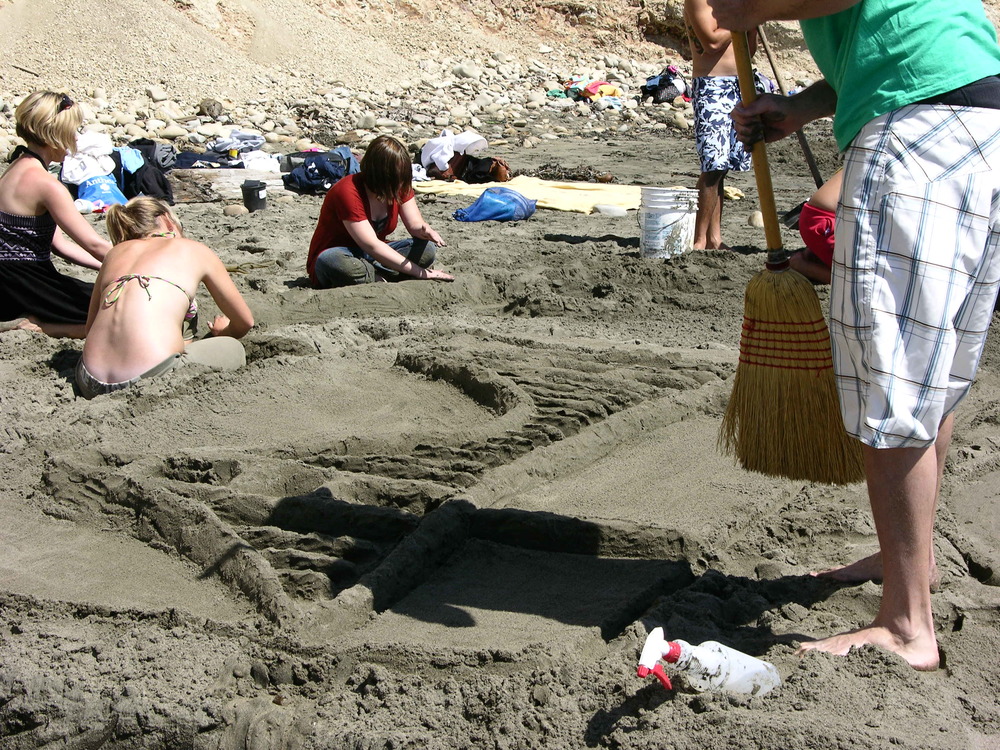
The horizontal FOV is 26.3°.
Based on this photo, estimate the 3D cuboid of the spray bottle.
[{"bbox_3d":[0.389,0.548,3.950,0.262,0.112,0.092,21,-6,-18],"label":"spray bottle"}]

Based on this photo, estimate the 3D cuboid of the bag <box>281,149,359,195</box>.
[{"bbox_3d":[-1.237,-1.405,14.730,0.520,0.300,0.360,1,10,0],"label":"bag"}]

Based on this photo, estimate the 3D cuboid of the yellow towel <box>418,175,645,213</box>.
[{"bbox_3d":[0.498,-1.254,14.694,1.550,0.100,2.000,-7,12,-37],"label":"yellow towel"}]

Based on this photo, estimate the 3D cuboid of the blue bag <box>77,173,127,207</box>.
[{"bbox_3d":[-2.531,-1.184,13.565,0.310,0.215,0.200,-1,10,-8],"label":"blue bag"}]

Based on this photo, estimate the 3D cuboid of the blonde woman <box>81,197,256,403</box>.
[{"bbox_3d":[-1.143,-0.284,7.213,0.540,0.645,0.630,6,11,28],"label":"blonde woman"}]

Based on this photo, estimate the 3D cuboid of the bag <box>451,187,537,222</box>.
[{"bbox_3d":[-0.032,-1.050,13.049,0.500,0.190,0.300,1,10,0],"label":"bag"}]

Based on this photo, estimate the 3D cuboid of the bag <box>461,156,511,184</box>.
[{"bbox_3d":[-0.106,-1.511,15.781,0.350,0.190,0.250,1,10,0],"label":"bag"}]

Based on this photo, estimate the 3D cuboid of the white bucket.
[{"bbox_3d":[0.873,-0.779,11.050,0.300,0.370,0.300,2,10,0],"label":"white bucket"}]

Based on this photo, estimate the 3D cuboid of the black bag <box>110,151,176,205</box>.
[{"bbox_3d":[-2.306,-1.273,13.736,0.410,0.340,0.300,0,10,-5],"label":"black bag"}]

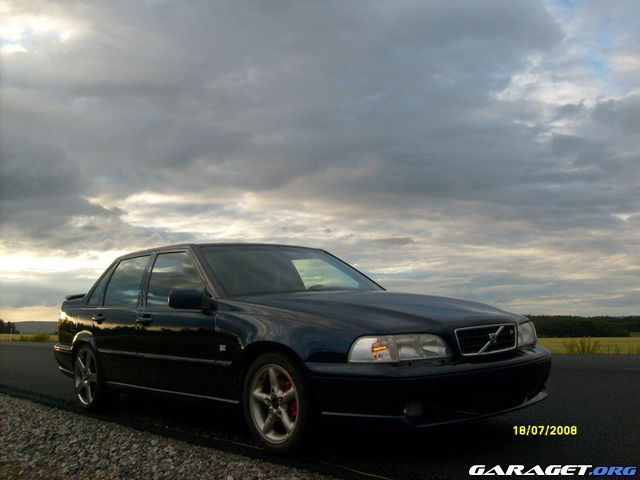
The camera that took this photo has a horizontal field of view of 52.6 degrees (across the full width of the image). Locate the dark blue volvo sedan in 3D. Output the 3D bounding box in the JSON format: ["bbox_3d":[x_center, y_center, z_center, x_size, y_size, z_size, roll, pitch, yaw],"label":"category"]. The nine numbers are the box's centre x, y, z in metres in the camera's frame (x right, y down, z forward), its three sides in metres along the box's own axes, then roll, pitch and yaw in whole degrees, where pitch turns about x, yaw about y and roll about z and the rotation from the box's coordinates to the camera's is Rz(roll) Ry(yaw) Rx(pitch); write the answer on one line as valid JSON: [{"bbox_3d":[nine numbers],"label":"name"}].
[{"bbox_3d":[-0.574,0.708,5.275,1.760,1.400,4.719,3,-8,-42],"label":"dark blue volvo sedan"}]

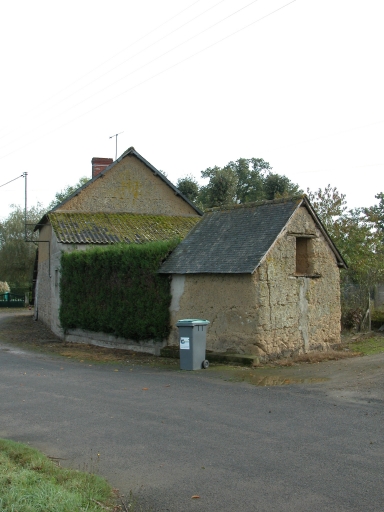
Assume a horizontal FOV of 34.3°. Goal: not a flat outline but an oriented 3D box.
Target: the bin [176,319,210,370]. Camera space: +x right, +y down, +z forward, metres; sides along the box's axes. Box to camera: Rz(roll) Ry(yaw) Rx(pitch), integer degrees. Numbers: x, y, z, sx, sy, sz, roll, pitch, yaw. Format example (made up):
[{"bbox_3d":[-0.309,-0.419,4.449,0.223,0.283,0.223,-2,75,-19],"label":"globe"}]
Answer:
[{"bbox_3d":[0.064,1.923,13.550,0.490,1.040,0.570,-1,-1,43],"label":"bin"}]

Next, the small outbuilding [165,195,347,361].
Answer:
[{"bbox_3d":[1.666,0.484,16.496,3.200,3.950,4.100,-1,-1,44],"label":"small outbuilding"}]

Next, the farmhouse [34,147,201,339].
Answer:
[{"bbox_3d":[-2.639,-0.712,23.969,6.200,6.700,8.400,-1,-1,-20],"label":"farmhouse"}]

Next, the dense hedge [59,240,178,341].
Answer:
[{"bbox_3d":[-1.909,0.905,16.962,4.400,2.500,0.900,-1,-1,41],"label":"dense hedge"}]

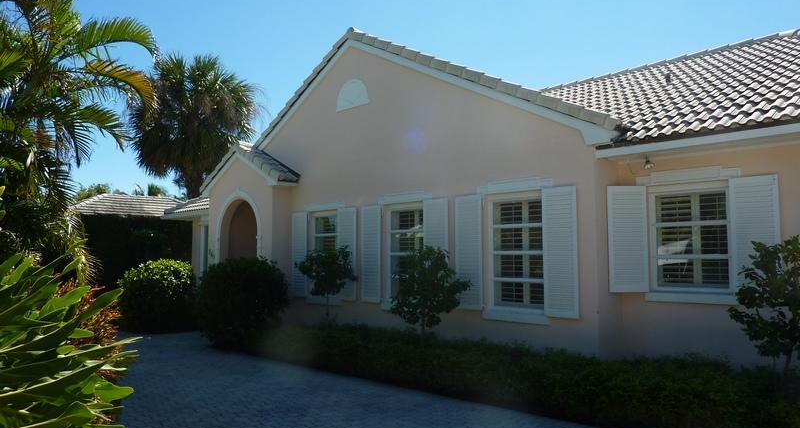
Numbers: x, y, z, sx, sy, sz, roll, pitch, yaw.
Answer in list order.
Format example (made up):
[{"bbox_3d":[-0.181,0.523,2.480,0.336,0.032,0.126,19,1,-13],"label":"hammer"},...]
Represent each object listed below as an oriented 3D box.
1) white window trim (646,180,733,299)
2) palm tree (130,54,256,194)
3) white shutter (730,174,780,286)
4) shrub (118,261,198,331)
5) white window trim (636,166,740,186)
[{"bbox_3d":[3.419,0.336,6.882,1.000,1.420,0.140,-4,-6,44],"label":"white window trim"},{"bbox_3d":[-7.863,-1.431,22.000,5.000,9.200,5.000,-4,-6,44],"label":"palm tree"},{"bbox_3d":[3.891,0.232,6.313,0.475,1.310,0.050,-4,-6,44],"label":"white shutter"},{"bbox_3d":[-5.267,1.738,12.550,1.680,1.530,1.650,-4,-6,44],"label":"shrub"},{"bbox_3d":[3.351,-0.434,6.771,0.060,0.153,1.138,4,-6,-45],"label":"white window trim"}]

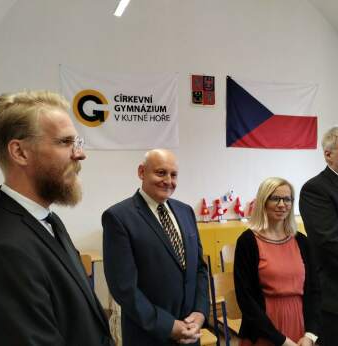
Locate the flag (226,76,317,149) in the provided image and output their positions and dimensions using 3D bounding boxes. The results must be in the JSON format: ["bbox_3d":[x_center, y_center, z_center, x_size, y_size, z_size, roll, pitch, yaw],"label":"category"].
[{"bbox_3d":[1.505,-0.836,5.310,1.500,0.980,0.030,-1,3,-18],"label":"flag"}]

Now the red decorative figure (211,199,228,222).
[{"bbox_3d":[0.674,0.500,4.970,0.200,0.320,0.140,-1,3,-18],"label":"red decorative figure"}]

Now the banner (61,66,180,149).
[{"bbox_3d":[-0.576,-0.780,4.620,1.500,1.000,0.030,-1,3,-18],"label":"banner"}]

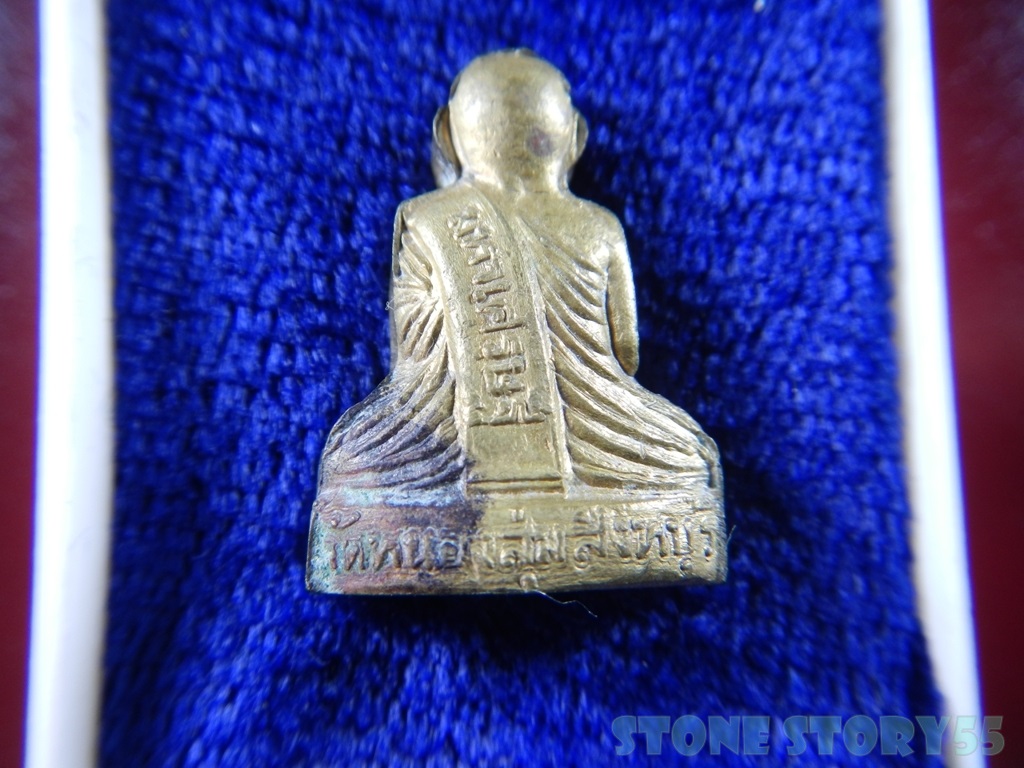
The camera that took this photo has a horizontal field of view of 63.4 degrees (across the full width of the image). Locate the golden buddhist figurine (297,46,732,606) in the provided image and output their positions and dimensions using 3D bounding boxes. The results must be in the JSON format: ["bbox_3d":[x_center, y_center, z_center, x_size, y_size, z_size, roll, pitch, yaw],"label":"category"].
[{"bbox_3d":[0.000,-0.004,0.041,0.018,0.011,0.026,-1,81,0],"label":"golden buddhist figurine"}]

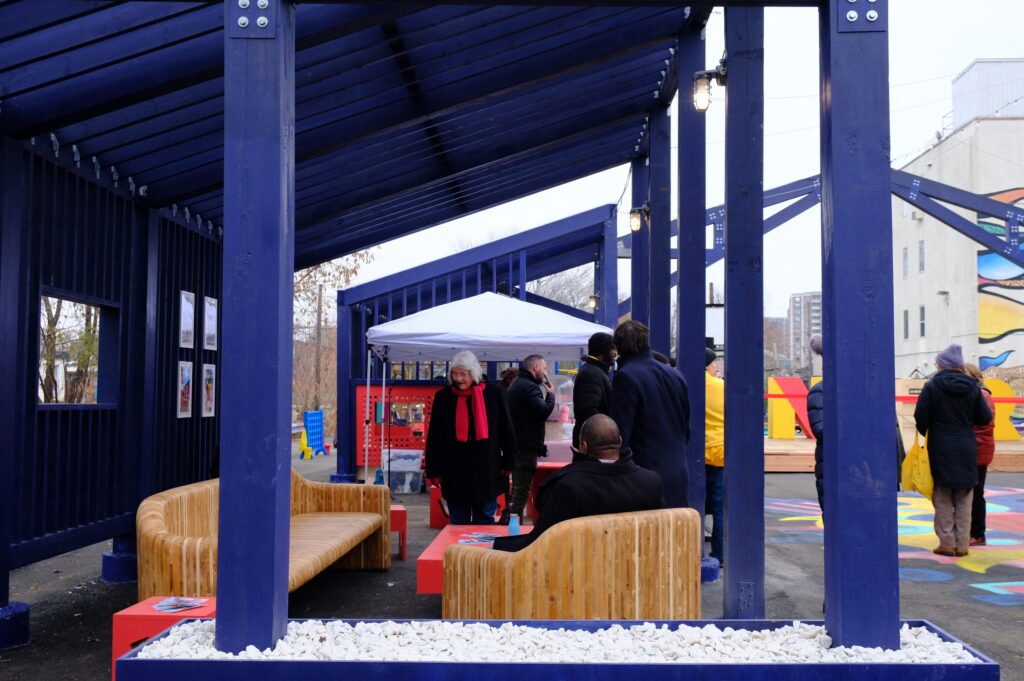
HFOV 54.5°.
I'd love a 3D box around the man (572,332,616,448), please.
[{"bbox_3d":[0.630,0.823,7.600,0.380,1.770,0.540,2,-4,-30],"label":"man"}]

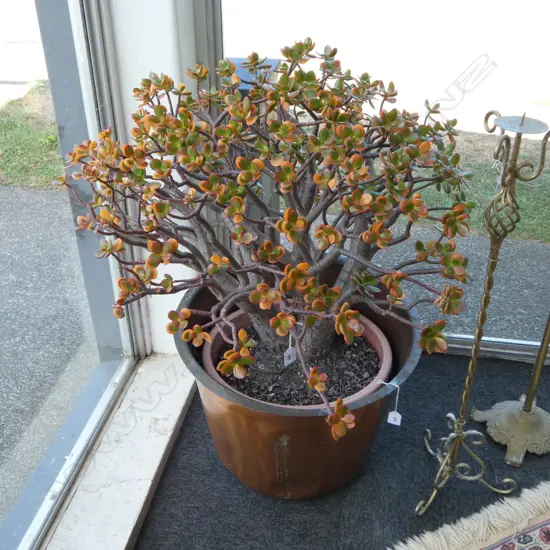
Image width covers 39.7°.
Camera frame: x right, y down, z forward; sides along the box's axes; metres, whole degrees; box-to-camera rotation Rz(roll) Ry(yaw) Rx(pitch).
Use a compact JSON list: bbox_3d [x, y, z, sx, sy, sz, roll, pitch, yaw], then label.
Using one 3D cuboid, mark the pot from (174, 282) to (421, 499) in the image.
[{"bbox_3d":[0.048,0.260,1.807,0.550,0.385,0.550,0,37,0],"label":"pot"}]

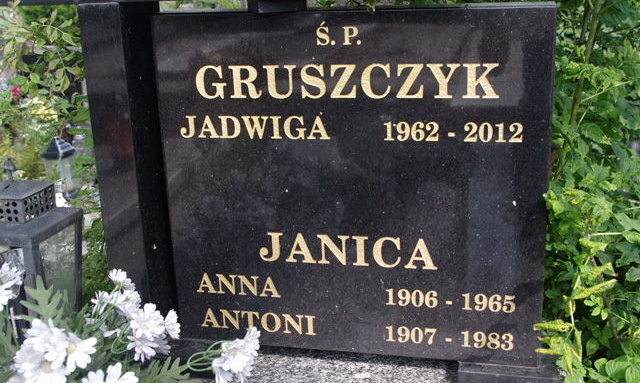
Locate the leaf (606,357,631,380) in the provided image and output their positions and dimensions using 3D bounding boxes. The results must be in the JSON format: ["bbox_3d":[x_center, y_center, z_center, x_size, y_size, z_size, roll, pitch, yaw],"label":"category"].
[{"bbox_3d":[0.488,0.290,1.220,0.040,0.014,0.036,0,60,7],"label":"leaf"}]

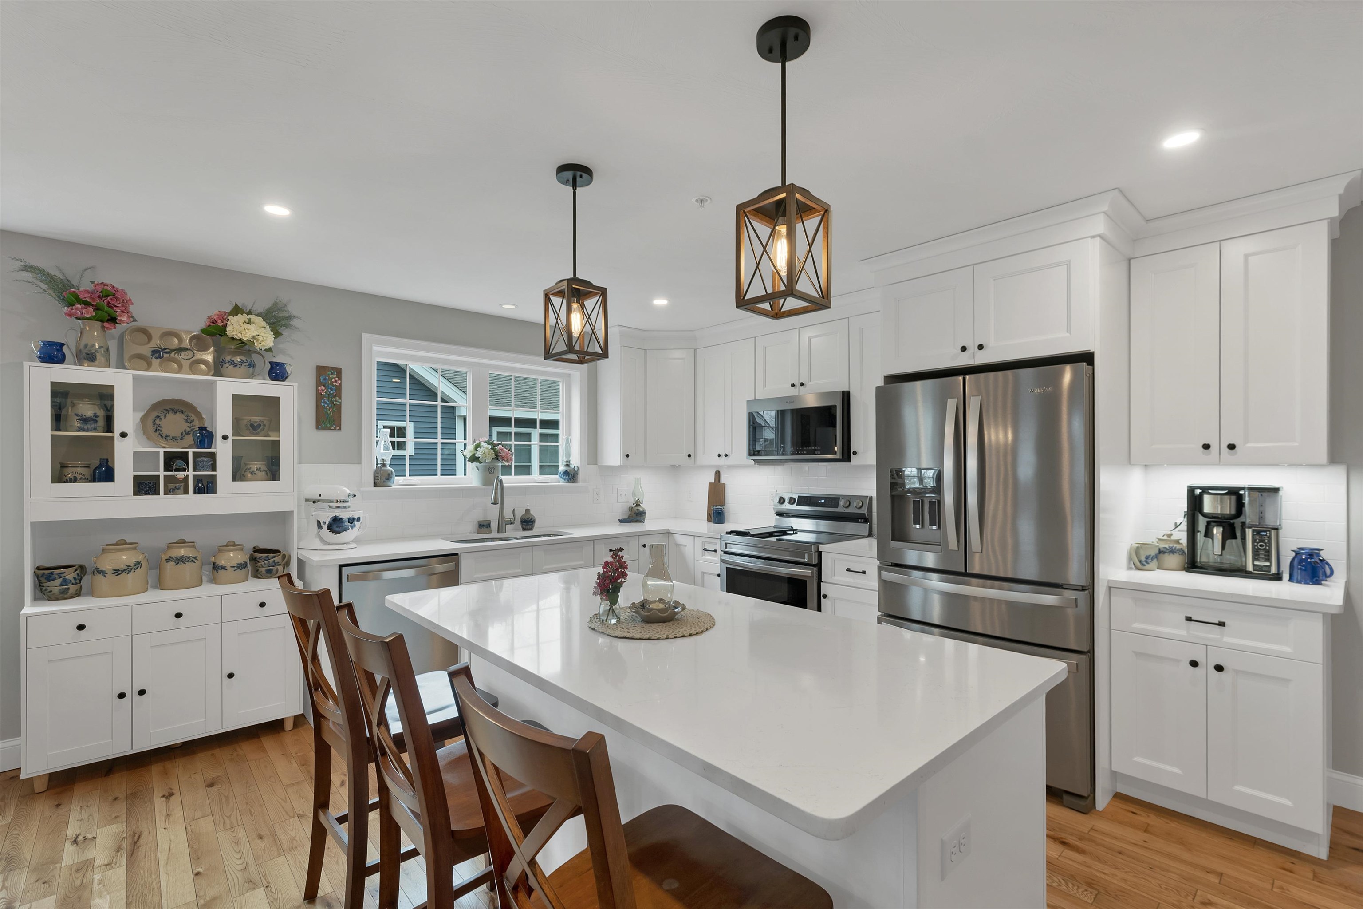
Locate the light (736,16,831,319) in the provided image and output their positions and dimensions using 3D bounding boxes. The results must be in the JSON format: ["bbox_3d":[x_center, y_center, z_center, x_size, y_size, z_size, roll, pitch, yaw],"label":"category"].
[{"bbox_3d":[0.250,-0.690,1.377,0.164,0.667,0.164,1,-1,-44],"label":"light"}]

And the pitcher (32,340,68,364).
[{"bbox_3d":[-2.799,-0.445,2.517,0.112,0.116,0.088,0,-1,-42],"label":"pitcher"}]

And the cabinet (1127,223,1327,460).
[{"bbox_3d":[2.301,-0.409,2.408,0.325,0.910,0.595,0,-1,-42],"label":"cabinet"}]

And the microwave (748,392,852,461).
[{"bbox_3d":[0.880,-0.161,3.914,0.410,0.430,0.757,1,-1,-44],"label":"microwave"}]

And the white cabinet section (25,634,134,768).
[{"bbox_3d":[-2.832,1.117,2.694,0.325,0.535,0.378,1,-1,-42],"label":"white cabinet section"}]

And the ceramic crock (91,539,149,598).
[{"bbox_3d":[-2.591,0.522,2.625,0.195,0.250,0.185,1,-2,-43],"label":"ceramic crock"}]

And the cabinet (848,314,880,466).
[{"bbox_3d":[1.306,-0.396,3.553,0.330,0.927,0.374,1,-2,-43],"label":"cabinet"}]

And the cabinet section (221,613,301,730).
[{"bbox_3d":[-2.330,1.125,3.115,0.328,0.545,0.378,1,-1,-42],"label":"cabinet section"}]

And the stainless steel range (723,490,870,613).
[{"bbox_3d":[0.755,0.860,3.806,0.690,1.180,0.758,1,-2,-43],"label":"stainless steel range"}]

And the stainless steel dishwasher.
[{"bbox_3d":[-1.678,1.009,3.247,0.600,0.860,0.610,1,-1,-42],"label":"stainless steel dishwasher"}]

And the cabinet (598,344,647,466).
[{"bbox_3d":[-0.483,-0.376,4.620,0.238,0.927,0.330,1,-2,-43],"label":"cabinet"}]

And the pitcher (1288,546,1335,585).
[{"bbox_3d":[2.484,0.441,2.248,0.093,0.127,0.119,0,-1,-22],"label":"pitcher"}]

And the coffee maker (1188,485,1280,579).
[{"bbox_3d":[2.380,0.318,2.447,0.230,0.380,0.295,1,-1,-44],"label":"coffee maker"}]

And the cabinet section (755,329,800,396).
[{"bbox_3d":[0.819,-0.637,4.229,0.331,0.463,0.389,1,-1,-42],"label":"cabinet section"}]

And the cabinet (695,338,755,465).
[{"bbox_3d":[0.446,-0.381,4.449,0.325,0.915,0.635,0,-1,-42],"label":"cabinet"}]

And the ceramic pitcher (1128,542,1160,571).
[{"bbox_3d":[2.057,0.454,2.513,0.107,0.113,0.083,0,-1,14],"label":"ceramic pitcher"}]

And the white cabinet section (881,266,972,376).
[{"bbox_3d":[1.471,-0.662,3.077,0.602,0.479,0.461,1,-1,-42],"label":"white cabinet section"}]

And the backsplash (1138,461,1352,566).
[{"bbox_3d":[2.475,0.282,2.528,0.025,0.465,0.642,1,-2,-43],"label":"backsplash"}]

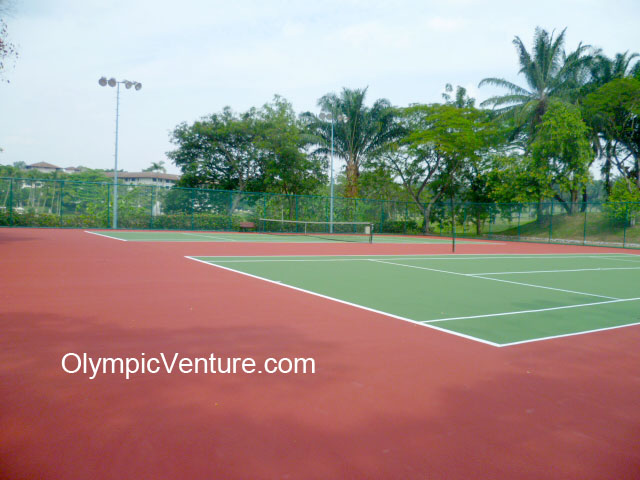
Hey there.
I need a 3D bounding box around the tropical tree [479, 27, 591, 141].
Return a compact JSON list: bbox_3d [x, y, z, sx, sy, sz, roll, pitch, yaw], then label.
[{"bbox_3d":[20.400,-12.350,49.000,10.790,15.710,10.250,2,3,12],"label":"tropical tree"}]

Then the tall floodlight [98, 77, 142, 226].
[{"bbox_3d":[-12.910,-5.650,33.500,2.700,9.870,0.700,0,3,-33],"label":"tall floodlight"}]

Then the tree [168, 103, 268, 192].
[{"bbox_3d":[-9.200,-6.530,46.000,8.530,10.660,7.680,2,3,-6],"label":"tree"}]

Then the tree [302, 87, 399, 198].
[{"bbox_3d":[2.950,-7.970,50.000,9.270,13.710,8.810,2,3,2],"label":"tree"}]

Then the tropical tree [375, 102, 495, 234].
[{"bbox_3d":[11.380,-7.090,51.000,11.620,12.910,9.880,2,3,6],"label":"tropical tree"}]

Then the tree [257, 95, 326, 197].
[{"bbox_3d":[-2.590,-7.170,47.000,6.360,12.070,6.040,2,3,-2],"label":"tree"}]

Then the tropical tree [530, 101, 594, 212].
[{"bbox_3d":[21.550,-7.330,46.000,5.690,10.130,5.400,3,3,13],"label":"tropical tree"}]

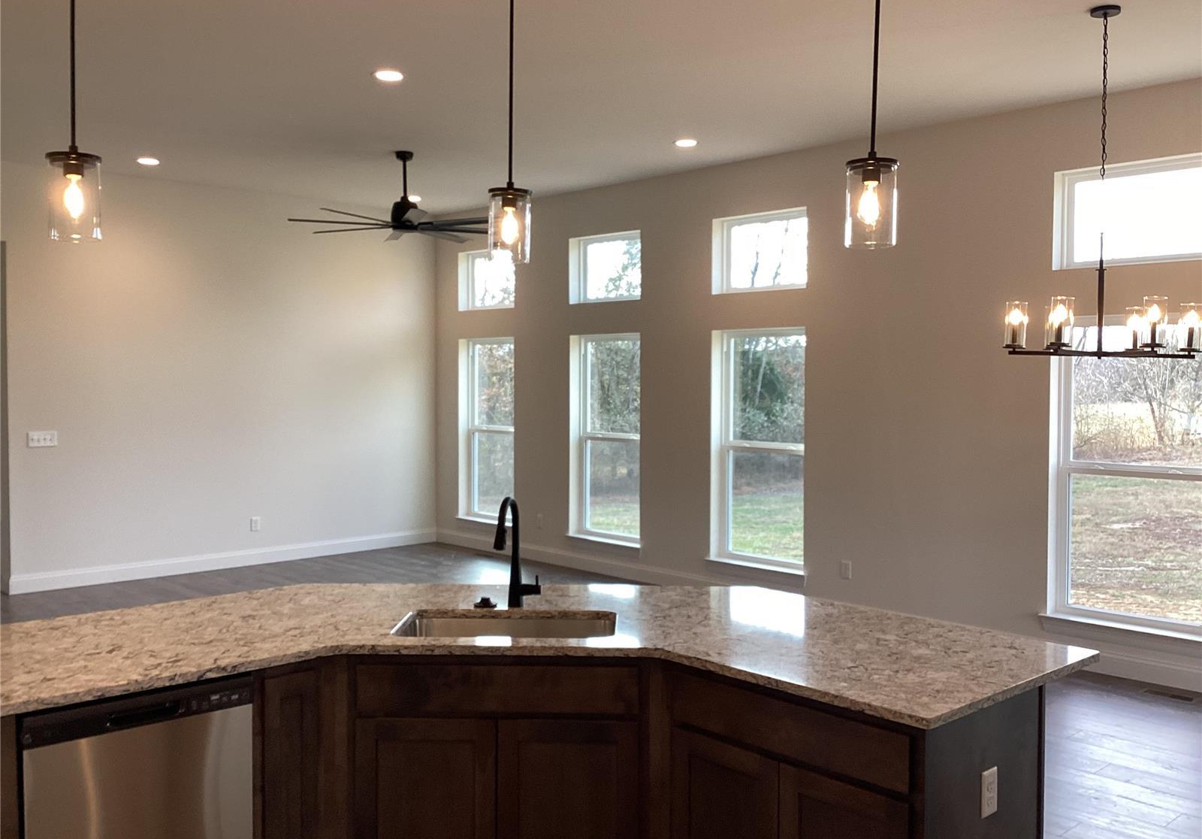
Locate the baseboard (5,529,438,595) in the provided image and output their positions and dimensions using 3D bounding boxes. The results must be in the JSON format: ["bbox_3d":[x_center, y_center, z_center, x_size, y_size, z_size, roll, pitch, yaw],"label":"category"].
[{"bbox_3d":[-3.180,1.258,9.821,4.018,0.133,0.018,-2,3,-43],"label":"baseboard"}]

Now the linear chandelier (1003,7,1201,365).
[{"bbox_3d":[2.260,-1.053,4.857,0.810,1.550,0.770,1,2,19],"label":"linear chandelier"}]

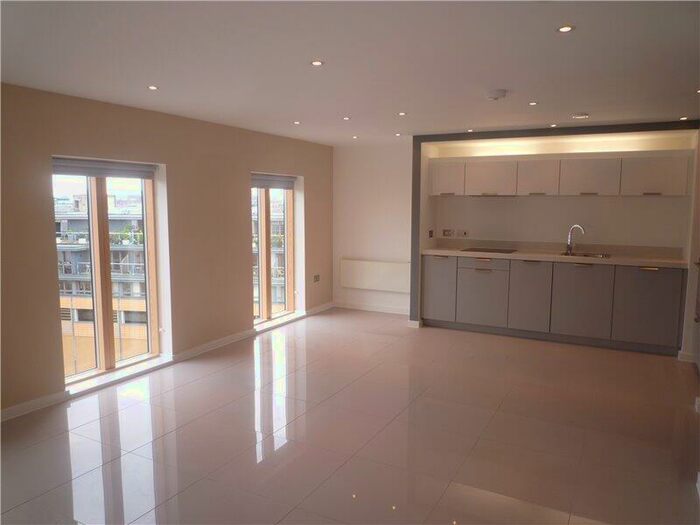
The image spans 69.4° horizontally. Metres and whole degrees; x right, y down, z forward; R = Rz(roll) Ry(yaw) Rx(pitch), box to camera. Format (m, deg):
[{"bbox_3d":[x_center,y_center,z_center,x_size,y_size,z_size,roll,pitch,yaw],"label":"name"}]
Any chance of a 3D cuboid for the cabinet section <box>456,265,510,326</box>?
[{"bbox_3d":[1.694,0.384,6.194,0.610,0.665,0.544,4,7,28],"label":"cabinet section"}]

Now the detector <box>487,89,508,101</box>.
[{"bbox_3d":[1.072,-1.219,3.673,0.126,0.050,0.126,4,7,28],"label":"detector"}]

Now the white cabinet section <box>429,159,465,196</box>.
[{"bbox_3d":[1.272,-1.055,6.350,0.454,0.449,0.343,4,7,28],"label":"white cabinet section"}]

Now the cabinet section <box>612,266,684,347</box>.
[{"bbox_3d":[3.107,0.405,5.315,0.591,0.770,0.580,4,8,28],"label":"cabinet section"}]

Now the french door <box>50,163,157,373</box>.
[{"bbox_3d":[-2.152,0.056,4.399,0.101,1.814,1.058,4,7,28],"label":"french door"}]

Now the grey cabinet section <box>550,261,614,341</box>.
[{"bbox_3d":[2.581,0.371,5.591,0.599,0.770,0.580,4,8,28],"label":"grey cabinet section"}]

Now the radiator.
[{"bbox_3d":[0.370,0.184,6.921,1.090,0.425,0.105,4,8,28],"label":"radiator"}]

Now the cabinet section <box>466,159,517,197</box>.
[{"bbox_3d":[1.739,-1.013,6.099,0.612,0.433,0.343,4,7,28],"label":"cabinet section"}]

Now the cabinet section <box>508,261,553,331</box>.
[{"bbox_3d":[2.120,0.341,5.833,0.443,0.770,0.580,4,8,28],"label":"cabinet section"}]

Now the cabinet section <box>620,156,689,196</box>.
[{"bbox_3d":[3.194,-0.892,5.318,0.595,0.398,0.343,4,7,28],"label":"cabinet section"}]

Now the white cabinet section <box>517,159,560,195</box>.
[{"bbox_3d":[2.195,-0.968,5.832,0.455,0.379,0.310,4,8,28],"label":"white cabinet section"}]

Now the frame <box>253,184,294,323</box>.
[{"bbox_3d":[-1.027,-0.152,6.352,0.130,1.755,1.005,4,8,28],"label":"frame"}]

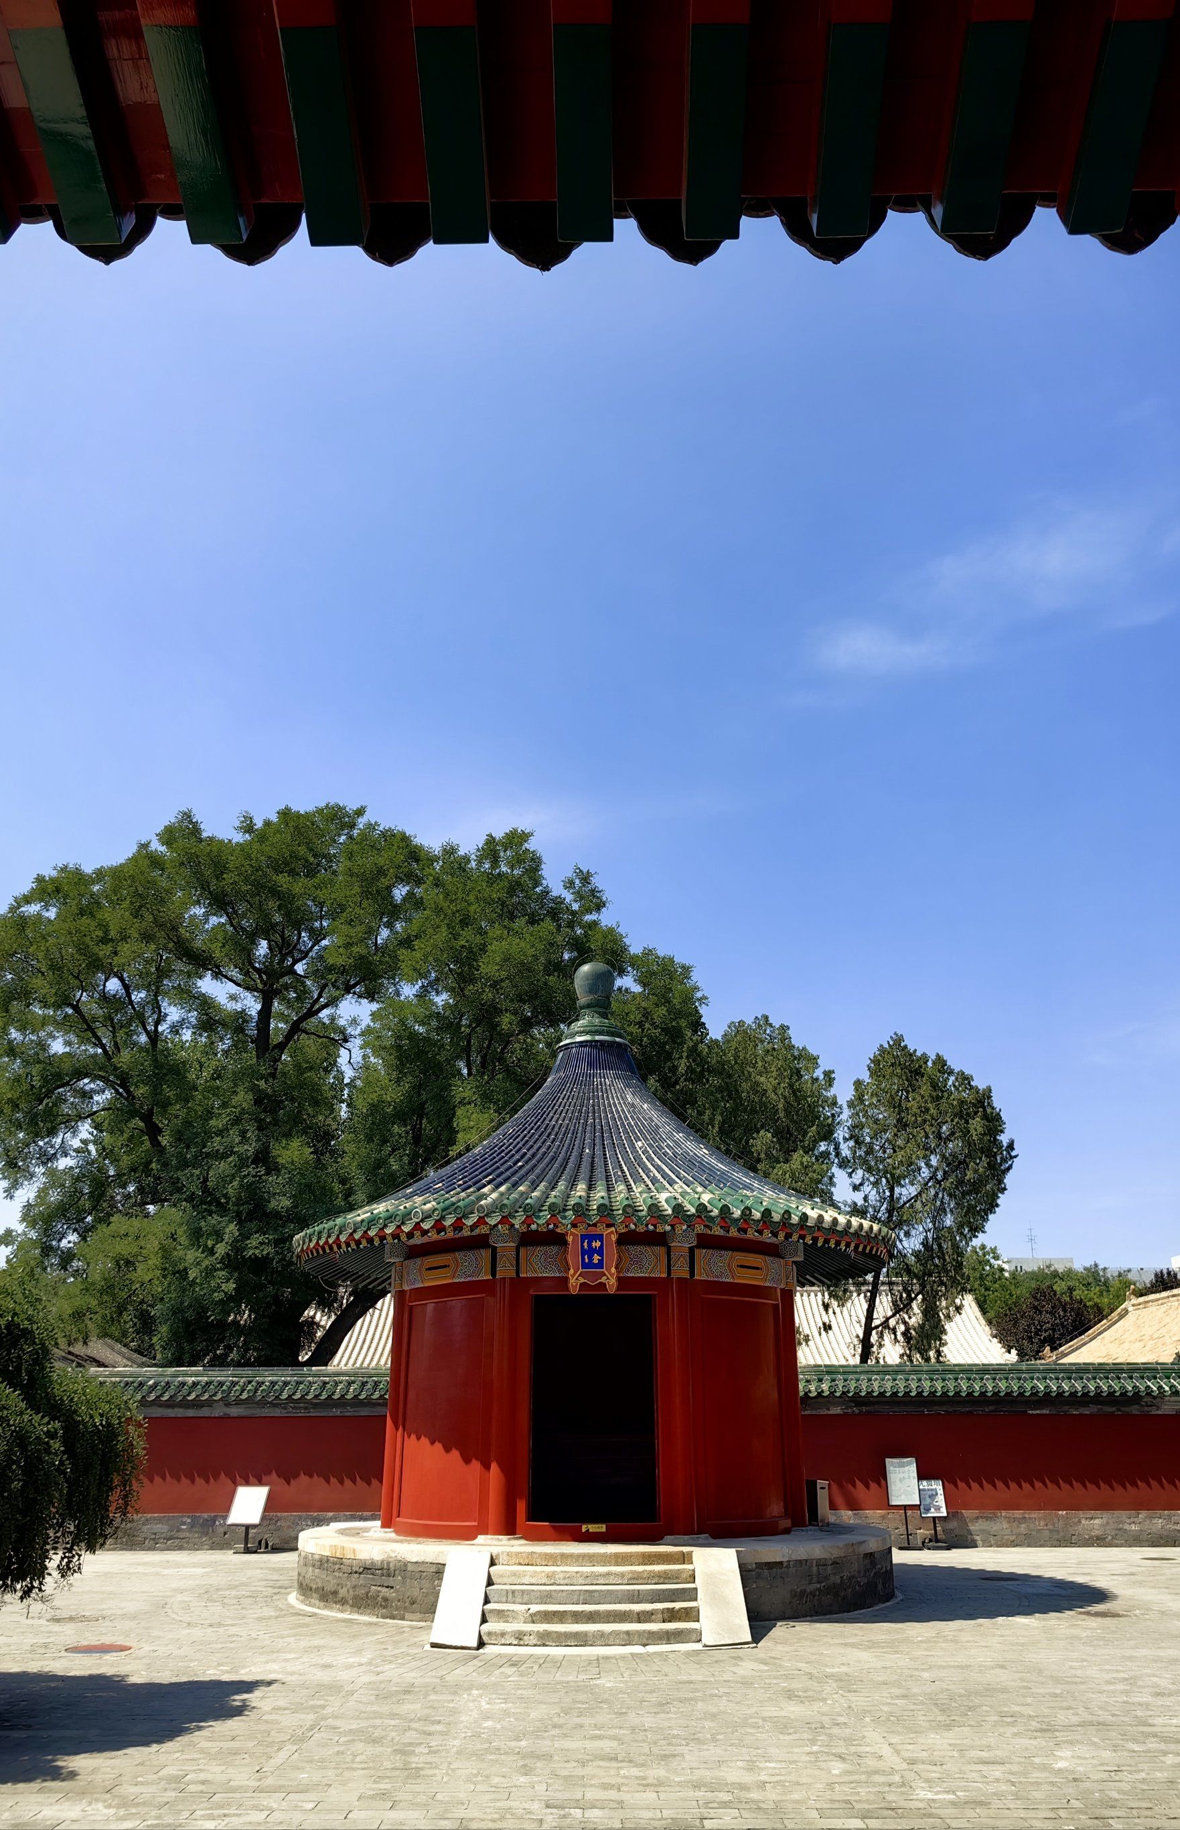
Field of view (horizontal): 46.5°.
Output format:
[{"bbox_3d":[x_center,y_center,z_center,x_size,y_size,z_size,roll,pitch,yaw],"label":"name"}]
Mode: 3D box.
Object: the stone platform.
[{"bbox_3d":[0.066,9.263,19.689,8.536,0.770,9.240,0,-21,0],"label":"stone platform"}]

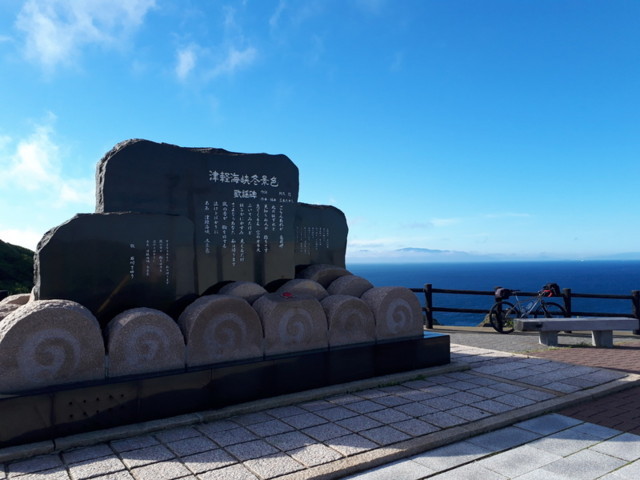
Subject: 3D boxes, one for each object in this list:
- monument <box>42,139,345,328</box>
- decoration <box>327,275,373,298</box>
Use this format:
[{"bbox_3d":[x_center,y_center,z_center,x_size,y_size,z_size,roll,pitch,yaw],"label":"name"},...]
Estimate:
[{"bbox_3d":[-1.307,0.110,6.991,4.740,2.630,1.220,1,-3,-34],"label":"monument"},{"bbox_3d":[0.398,0.909,7.606,0.820,0.740,0.420,1,-3,-34],"label":"decoration"}]

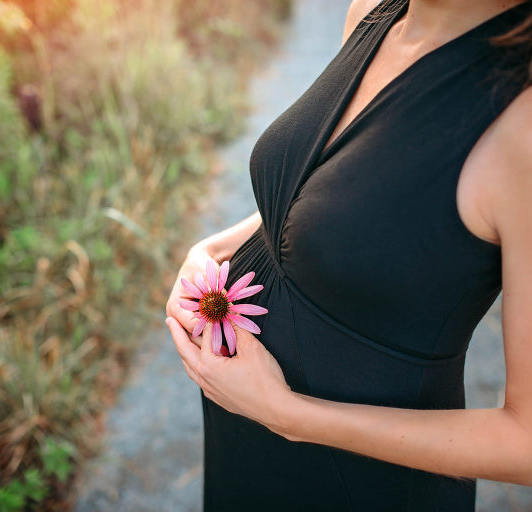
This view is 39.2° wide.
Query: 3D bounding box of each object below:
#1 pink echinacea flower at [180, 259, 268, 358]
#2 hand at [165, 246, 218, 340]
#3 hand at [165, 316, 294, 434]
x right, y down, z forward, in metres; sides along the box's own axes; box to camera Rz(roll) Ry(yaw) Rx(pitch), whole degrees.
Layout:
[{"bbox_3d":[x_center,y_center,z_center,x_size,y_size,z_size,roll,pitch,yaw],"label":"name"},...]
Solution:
[{"bbox_3d":[-0.045,0.053,0.775,0.092,0.092,0.035,0,-7,18],"label":"pink echinacea flower"},{"bbox_3d":[-0.076,0.044,0.830,0.060,0.080,0.115,16,57,-12],"label":"hand"},{"bbox_3d":[-0.033,0.121,0.790,0.160,0.080,0.060,39,16,17],"label":"hand"}]

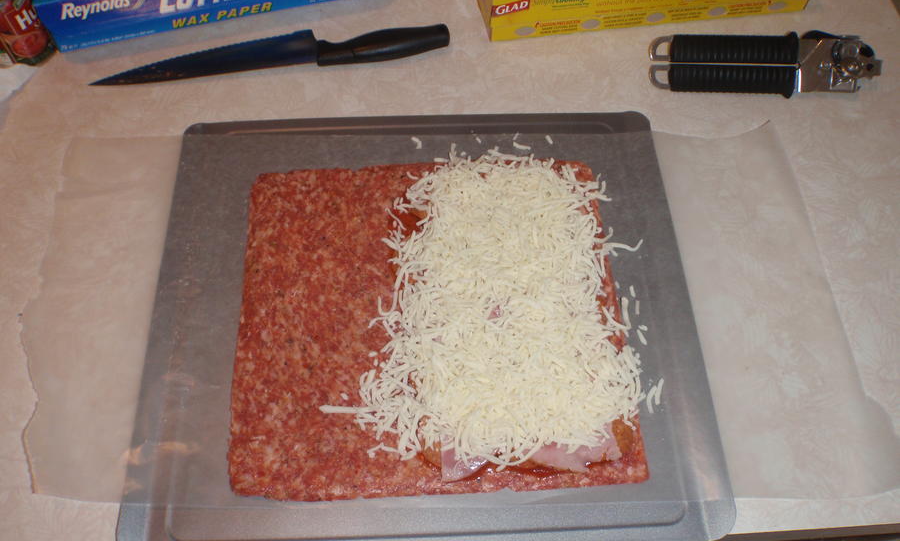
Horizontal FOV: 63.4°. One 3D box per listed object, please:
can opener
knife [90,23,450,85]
[{"bbox_3d":[0.283,-0.193,0.658,0.201,0.040,0.070,4,61,2],"label":"can opener"},{"bbox_3d":[-0.165,-0.202,0.670,0.331,0.022,0.047,-8,61,-5],"label":"knife"}]

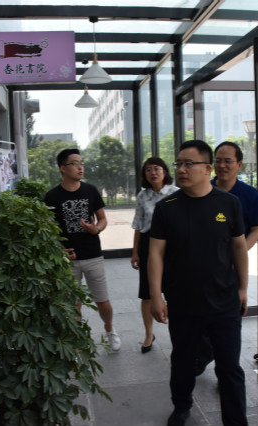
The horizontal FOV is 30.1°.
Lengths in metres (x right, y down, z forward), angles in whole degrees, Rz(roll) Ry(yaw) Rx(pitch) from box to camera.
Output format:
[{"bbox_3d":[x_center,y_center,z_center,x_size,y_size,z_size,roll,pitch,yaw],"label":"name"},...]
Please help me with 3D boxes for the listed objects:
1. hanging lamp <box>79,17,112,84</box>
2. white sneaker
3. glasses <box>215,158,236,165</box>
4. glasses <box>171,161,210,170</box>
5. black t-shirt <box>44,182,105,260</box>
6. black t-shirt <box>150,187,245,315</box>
[{"bbox_3d":[-0.319,-1.514,4.531,0.305,0.612,0.305,-3,5,-8],"label":"hanging lamp"},{"bbox_3d":[-0.147,1.132,4.340,0.107,0.110,0.285,-3,5,-11],"label":"white sneaker"},{"bbox_3d":[0.673,-0.349,3.270,0.140,0.040,0.142,2,6,38],"label":"glasses"},{"bbox_3d":[0.354,-0.259,2.630,0.148,0.045,0.145,-7,7,-43],"label":"glasses"},{"bbox_3d":[-0.453,0.071,4.020,0.510,0.635,0.270,-3,5,-13],"label":"black t-shirt"},{"bbox_3d":[0.386,0.206,2.710,0.525,0.690,0.310,-2,5,0],"label":"black t-shirt"}]

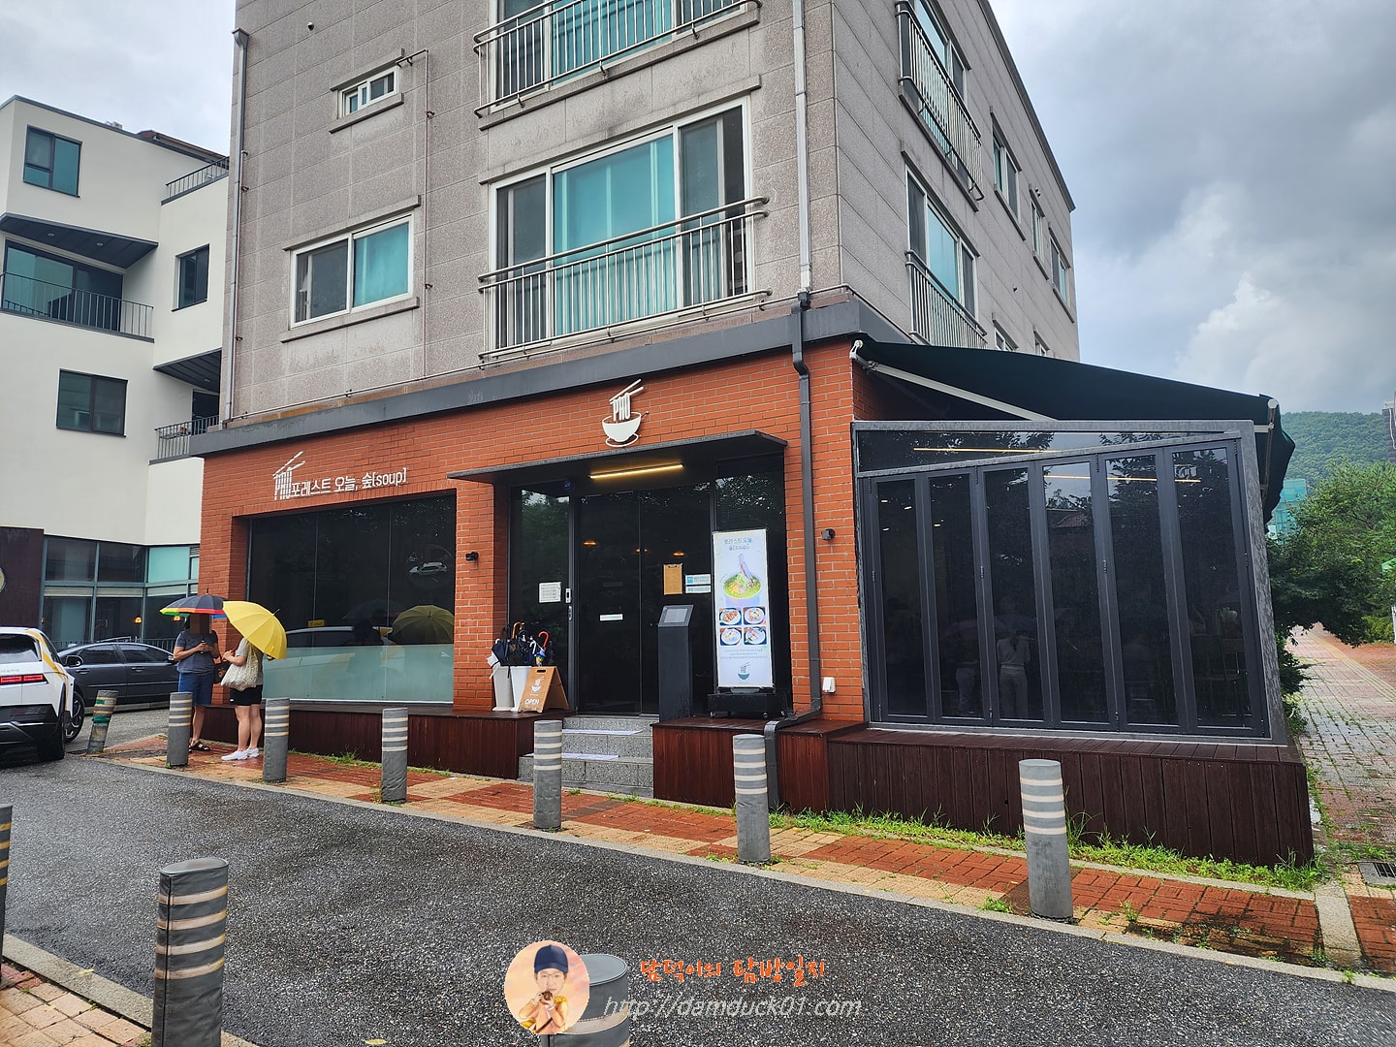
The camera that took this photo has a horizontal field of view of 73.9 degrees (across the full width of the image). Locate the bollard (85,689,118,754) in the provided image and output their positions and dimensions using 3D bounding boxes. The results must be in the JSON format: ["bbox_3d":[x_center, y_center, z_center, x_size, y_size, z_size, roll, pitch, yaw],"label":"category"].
[{"bbox_3d":[-6.987,2.339,10.874,0.197,0.760,0.197,18,6,31],"label":"bollard"}]

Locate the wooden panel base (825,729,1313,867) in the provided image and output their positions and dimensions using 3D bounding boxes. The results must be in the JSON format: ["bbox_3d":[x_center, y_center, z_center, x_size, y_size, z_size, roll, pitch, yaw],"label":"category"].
[{"bbox_3d":[2.607,1.907,6.787,3.125,0.583,1.054,-5,-8,30],"label":"wooden panel base"}]

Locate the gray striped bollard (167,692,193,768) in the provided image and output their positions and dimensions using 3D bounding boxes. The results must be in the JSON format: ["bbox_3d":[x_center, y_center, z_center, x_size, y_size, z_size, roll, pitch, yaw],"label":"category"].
[{"bbox_3d":[-5.650,2.242,10.109,0.197,0.765,0.197,-5,-8,30],"label":"gray striped bollard"}]

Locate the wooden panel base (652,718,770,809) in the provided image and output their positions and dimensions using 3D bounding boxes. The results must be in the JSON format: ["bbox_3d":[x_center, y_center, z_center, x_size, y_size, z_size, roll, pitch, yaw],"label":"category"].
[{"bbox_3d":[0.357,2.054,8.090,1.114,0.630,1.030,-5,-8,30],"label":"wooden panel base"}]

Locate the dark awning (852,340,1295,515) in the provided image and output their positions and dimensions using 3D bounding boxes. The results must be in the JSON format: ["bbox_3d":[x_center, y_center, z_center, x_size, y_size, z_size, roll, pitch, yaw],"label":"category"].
[{"bbox_3d":[4.323,-0.870,10.097,3.310,1.379,5.550,-5,-8,30],"label":"dark awning"}]

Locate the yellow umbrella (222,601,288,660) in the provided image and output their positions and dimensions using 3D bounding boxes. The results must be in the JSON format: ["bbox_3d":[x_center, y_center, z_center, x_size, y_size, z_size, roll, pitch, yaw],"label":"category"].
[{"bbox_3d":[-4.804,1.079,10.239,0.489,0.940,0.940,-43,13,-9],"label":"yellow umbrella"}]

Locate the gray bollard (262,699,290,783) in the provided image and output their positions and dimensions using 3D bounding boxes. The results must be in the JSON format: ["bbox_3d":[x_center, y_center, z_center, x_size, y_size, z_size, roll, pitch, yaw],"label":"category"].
[{"bbox_3d":[-4.008,2.060,8.816,0.197,0.765,0.197,-5,-8,30],"label":"gray bollard"}]

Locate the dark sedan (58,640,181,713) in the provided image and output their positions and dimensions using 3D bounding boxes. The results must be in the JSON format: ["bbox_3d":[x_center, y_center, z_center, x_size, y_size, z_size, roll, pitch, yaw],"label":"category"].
[{"bbox_3d":[-12.600,3.358,20.300,1.830,1.470,4.850,-7,-9,42],"label":"dark sedan"}]

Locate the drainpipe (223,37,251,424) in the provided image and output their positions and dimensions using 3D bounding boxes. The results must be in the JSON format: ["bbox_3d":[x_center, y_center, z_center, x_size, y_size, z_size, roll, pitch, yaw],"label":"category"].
[{"bbox_3d":[-6.453,-4.188,12.899,0.165,5.630,0.150,-5,-8,30],"label":"drainpipe"}]

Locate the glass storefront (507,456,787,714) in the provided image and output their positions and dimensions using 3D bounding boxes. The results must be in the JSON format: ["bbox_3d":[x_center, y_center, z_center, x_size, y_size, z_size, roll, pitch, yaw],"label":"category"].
[{"bbox_3d":[-0.667,0.709,9.725,3.555,2.576,0.160,-5,-8,30],"label":"glass storefront"}]

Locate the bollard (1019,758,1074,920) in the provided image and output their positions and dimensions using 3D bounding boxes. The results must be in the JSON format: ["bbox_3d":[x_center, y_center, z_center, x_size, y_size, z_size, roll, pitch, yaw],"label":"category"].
[{"bbox_3d":[1.717,1.549,4.555,0.200,0.745,0.200,-5,-8,30],"label":"bollard"}]

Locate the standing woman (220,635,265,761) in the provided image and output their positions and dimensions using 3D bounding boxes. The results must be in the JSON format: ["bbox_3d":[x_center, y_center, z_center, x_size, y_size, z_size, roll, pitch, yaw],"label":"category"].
[{"bbox_3d":[-5.091,1.813,10.428,0.450,1.610,0.450,-2,-7,3],"label":"standing woman"}]

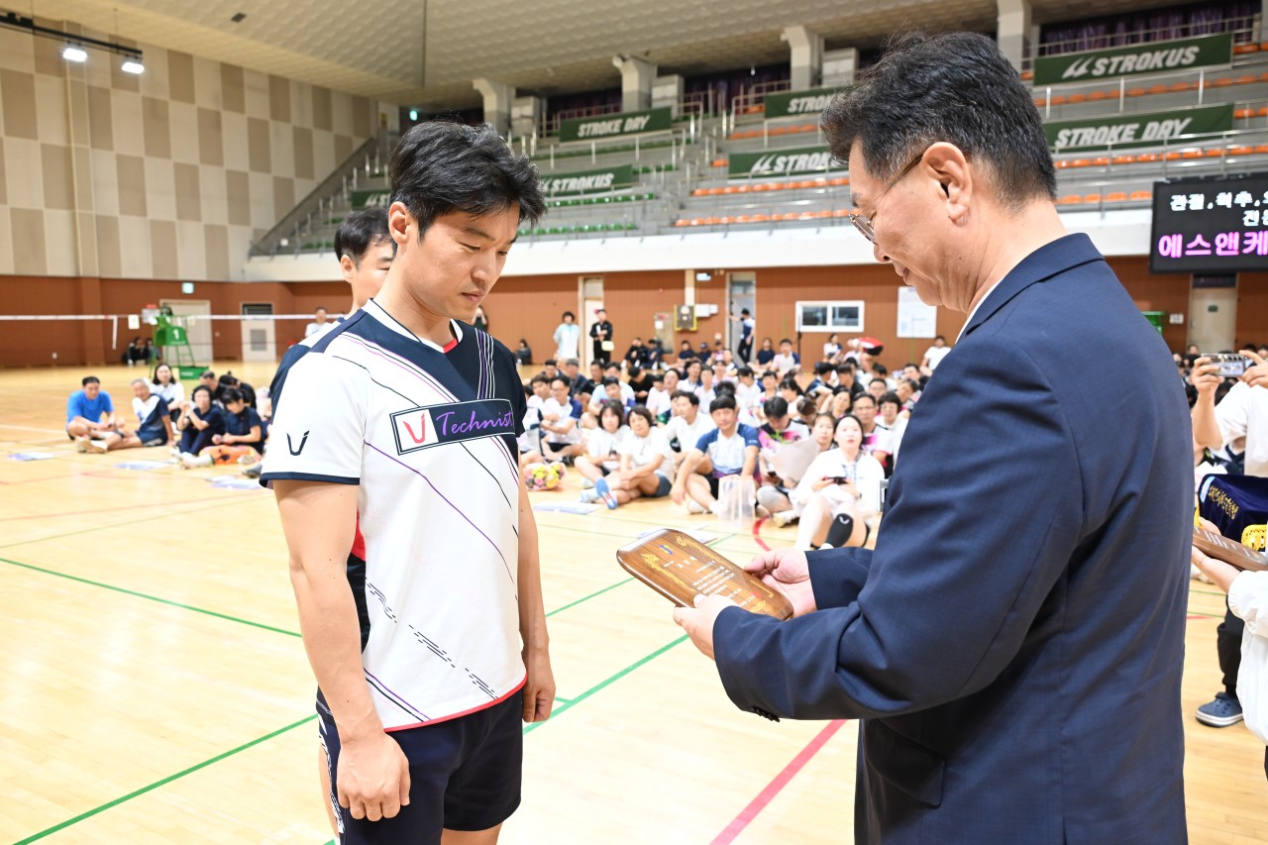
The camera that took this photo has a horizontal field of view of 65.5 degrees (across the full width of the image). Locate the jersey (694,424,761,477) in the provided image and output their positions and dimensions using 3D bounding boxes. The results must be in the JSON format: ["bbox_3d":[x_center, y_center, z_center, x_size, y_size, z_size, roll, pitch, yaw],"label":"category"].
[{"bbox_3d":[0.777,0.252,8.100,0.540,0.500,0.340,0,6,7],"label":"jersey"}]

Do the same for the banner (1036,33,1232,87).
[{"bbox_3d":[12.203,-8.915,24.322,4.378,0.700,0.050,4,7,32],"label":"banner"}]

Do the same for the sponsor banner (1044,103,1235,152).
[{"bbox_3d":[11.025,-6.598,22.348,4.378,0.700,0.050,4,7,32],"label":"sponsor banner"}]

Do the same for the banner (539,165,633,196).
[{"bbox_3d":[-1.885,-7.382,30.404,4.378,0.700,0.050,4,7,32],"label":"banner"}]

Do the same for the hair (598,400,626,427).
[{"bbox_3d":[-0.191,-0.070,8.650,0.220,0.250,0.220,1,6,11],"label":"hair"}]

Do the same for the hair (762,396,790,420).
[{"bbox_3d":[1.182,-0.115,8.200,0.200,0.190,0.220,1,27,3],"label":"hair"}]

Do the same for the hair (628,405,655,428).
[{"bbox_3d":[0.054,-0.054,8.250,0.205,0.200,0.210,2,7,17],"label":"hair"}]

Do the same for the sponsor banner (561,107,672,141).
[{"bbox_3d":[-0.648,-9.739,32.336,4.378,0.700,0.050,4,7,32],"label":"sponsor banner"}]

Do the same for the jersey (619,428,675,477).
[{"bbox_3d":[0.113,0.259,8.300,0.440,0.460,0.320,2,7,18],"label":"jersey"}]

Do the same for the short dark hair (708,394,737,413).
[{"bbox_3d":[0.723,-0.141,8.000,0.225,0.170,0.230,1,6,9],"label":"short dark hair"}]

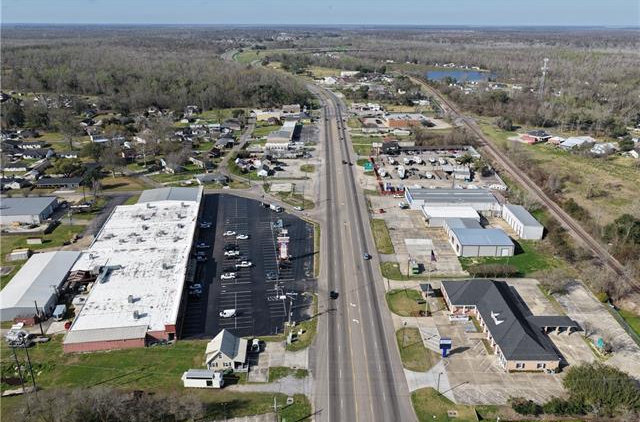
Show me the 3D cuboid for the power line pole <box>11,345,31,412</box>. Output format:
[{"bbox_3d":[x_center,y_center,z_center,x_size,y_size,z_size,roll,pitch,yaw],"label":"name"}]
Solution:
[{"bbox_3d":[-77.032,43.488,128.439,0.500,22.000,0.500,0,21,0],"label":"power line pole"}]

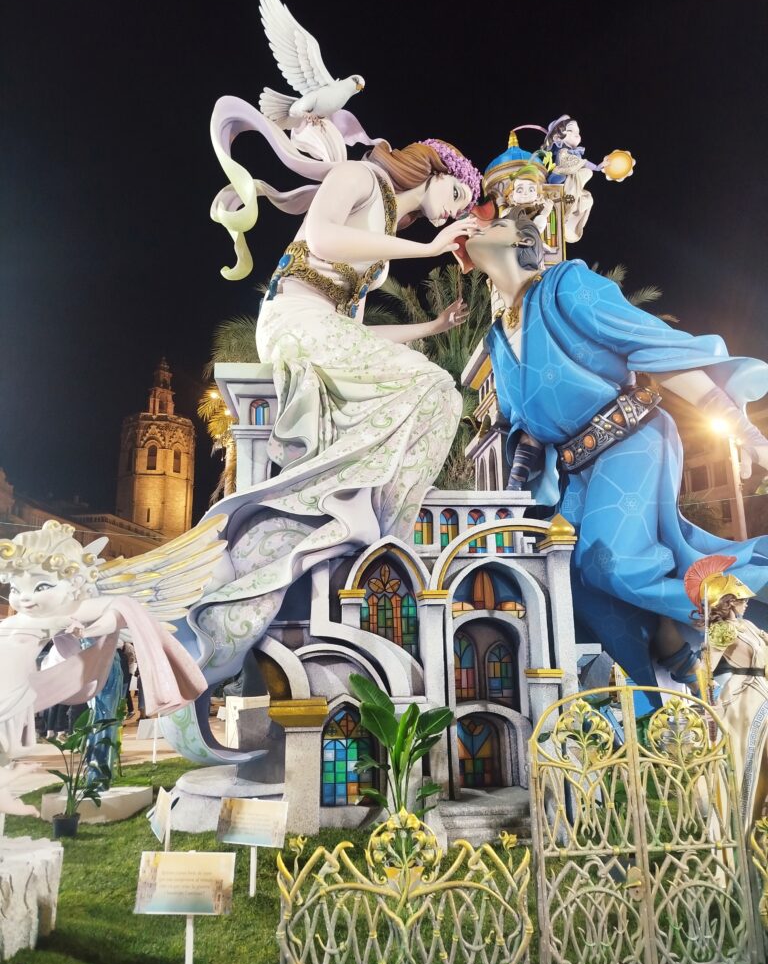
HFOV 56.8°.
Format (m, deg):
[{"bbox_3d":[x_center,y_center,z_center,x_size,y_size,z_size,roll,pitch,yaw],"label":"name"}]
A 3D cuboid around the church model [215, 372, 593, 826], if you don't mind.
[{"bbox_3d":[0.063,0.846,6.578,3.400,4.050,2.400,0,-13,-4],"label":"church model"}]

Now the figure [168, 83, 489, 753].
[{"bbox_3d":[-0.370,-0.639,6.562,2.700,5.900,1.800,-4,-13,15],"label":"figure"}]

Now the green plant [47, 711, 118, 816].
[{"bbox_3d":[-2.347,2.247,5.596,0.550,0.850,0.500,-1,-13,0],"label":"green plant"}]

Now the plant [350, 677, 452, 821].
[{"bbox_3d":[0.126,1.731,4.362,0.620,1.020,0.550,-1,-13,0],"label":"plant"}]

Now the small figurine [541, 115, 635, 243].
[{"bbox_3d":[2.445,-3.721,8.647,1.100,1.450,0.650,-4,-13,15],"label":"small figurine"}]

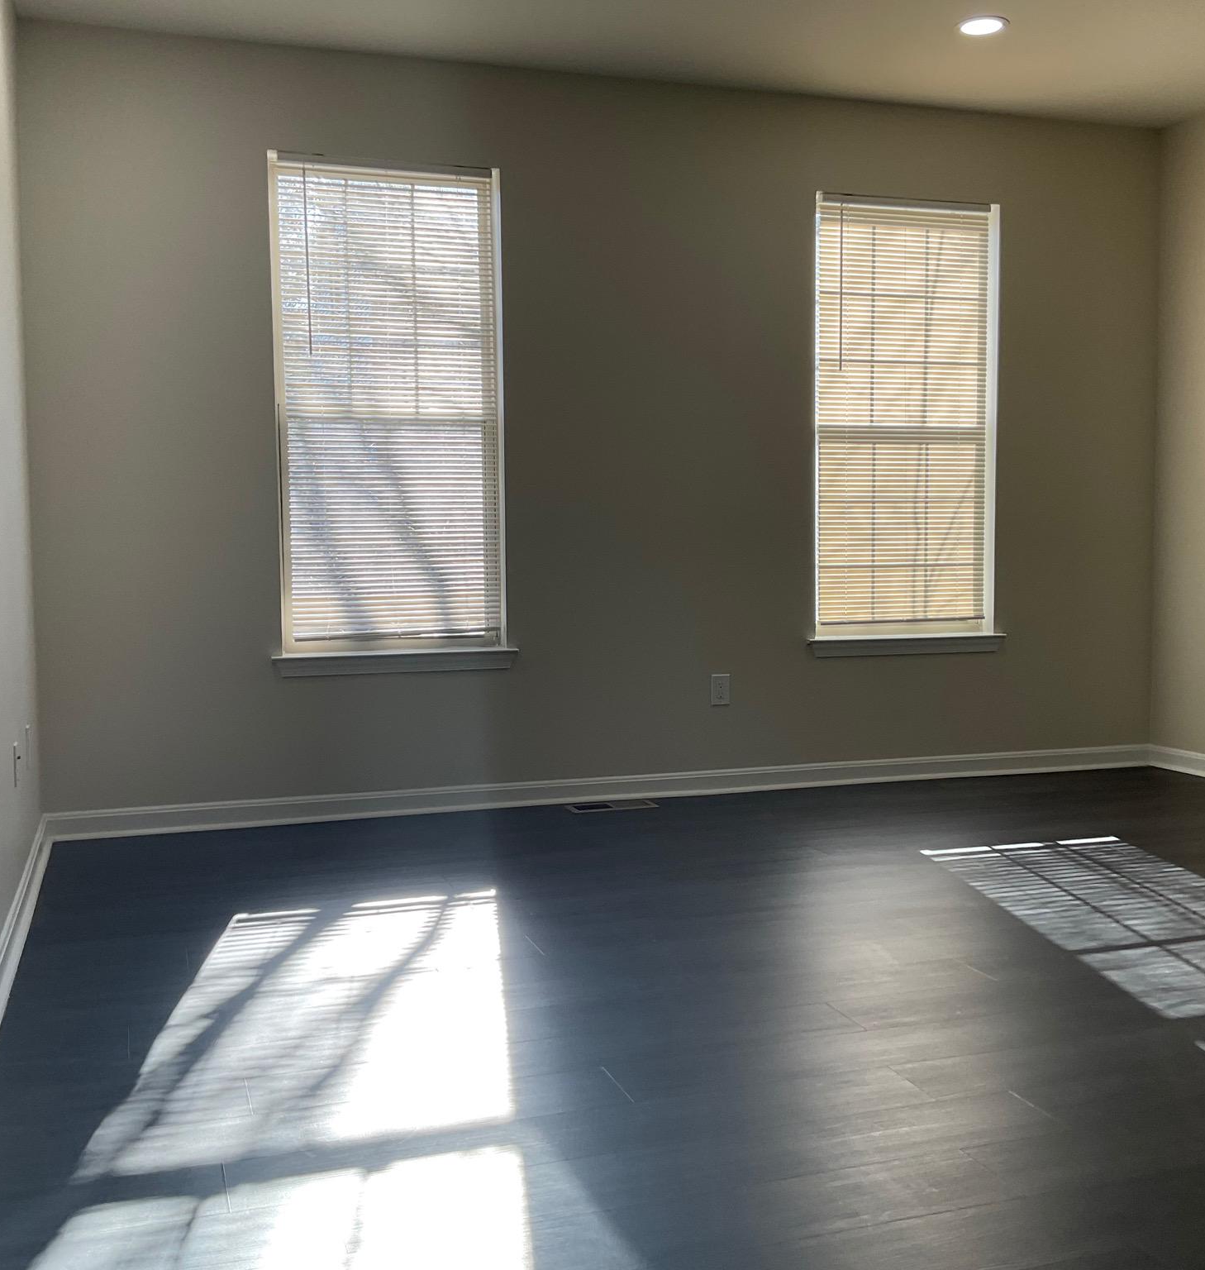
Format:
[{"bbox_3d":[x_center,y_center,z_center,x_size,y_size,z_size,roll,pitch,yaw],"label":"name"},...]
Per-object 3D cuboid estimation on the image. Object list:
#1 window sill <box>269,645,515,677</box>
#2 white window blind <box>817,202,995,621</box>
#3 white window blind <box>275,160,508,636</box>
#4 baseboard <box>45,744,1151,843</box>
[{"bbox_3d":[-0.733,0.097,5.059,0.876,0.076,0.098,-2,4,-18],"label":"window sill"},{"bbox_3d":[1.202,-0.817,5.644,0.898,1.798,0.098,-2,4,-18],"label":"white window blind"},{"bbox_3d":[-0.743,-0.805,4.997,0.803,1.683,0.050,-2,4,-18],"label":"white window blind"},{"bbox_3d":[0.252,0.578,5.381,4.418,0.090,0.018,-2,4,-18],"label":"baseboard"}]

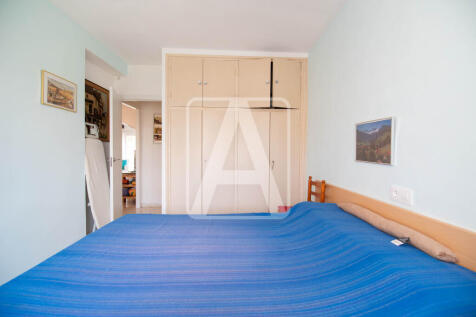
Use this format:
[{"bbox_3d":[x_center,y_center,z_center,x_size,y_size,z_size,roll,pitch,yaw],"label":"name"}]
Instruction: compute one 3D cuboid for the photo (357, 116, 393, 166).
[{"bbox_3d":[1.055,-0.131,1.555,0.022,0.330,0.395,1,2,-1],"label":"photo"}]

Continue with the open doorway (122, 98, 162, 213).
[{"bbox_3d":[-1.647,0.017,3.515,0.740,2.030,0.110,1,2,-1],"label":"open doorway"}]

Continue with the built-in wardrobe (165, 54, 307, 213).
[{"bbox_3d":[-0.030,-0.260,3.200,2.130,2.520,0.580,0,1,-3],"label":"built-in wardrobe"}]

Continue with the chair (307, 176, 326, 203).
[{"bbox_3d":[0.754,0.673,2.457,0.450,0.850,0.410,1,2,-1],"label":"chair"}]

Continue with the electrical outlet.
[{"bbox_3d":[1.059,0.240,1.277,0.012,0.090,0.155,1,2,-1],"label":"electrical outlet"}]

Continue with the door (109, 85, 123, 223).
[{"bbox_3d":[-1.885,0.028,3.101,0.040,2.030,0.760,0,2,-21],"label":"door"}]

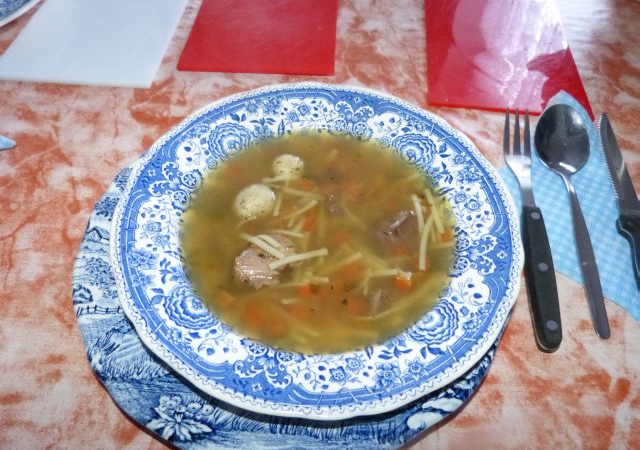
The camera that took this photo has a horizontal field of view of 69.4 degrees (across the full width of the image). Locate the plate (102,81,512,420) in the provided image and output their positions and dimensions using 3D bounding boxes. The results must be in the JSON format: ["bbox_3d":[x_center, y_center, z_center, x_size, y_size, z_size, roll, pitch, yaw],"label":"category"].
[{"bbox_3d":[0.000,0.001,0.280,0.230,0.037,0.230,2,54,-3],"label":"plate"}]

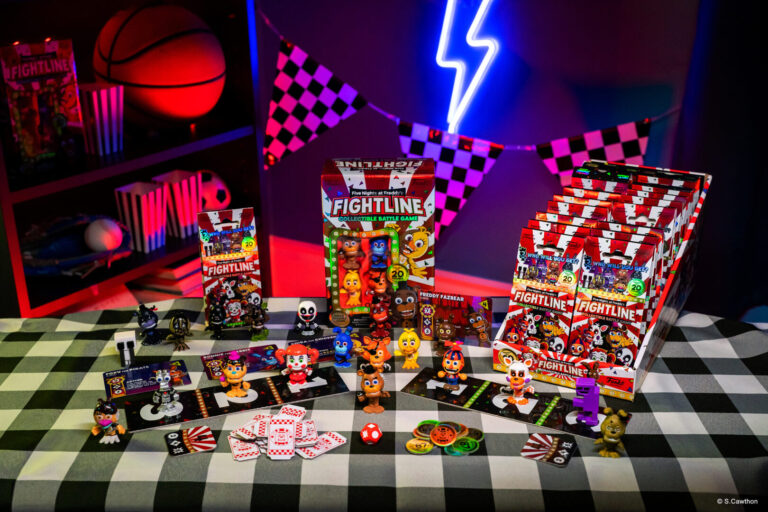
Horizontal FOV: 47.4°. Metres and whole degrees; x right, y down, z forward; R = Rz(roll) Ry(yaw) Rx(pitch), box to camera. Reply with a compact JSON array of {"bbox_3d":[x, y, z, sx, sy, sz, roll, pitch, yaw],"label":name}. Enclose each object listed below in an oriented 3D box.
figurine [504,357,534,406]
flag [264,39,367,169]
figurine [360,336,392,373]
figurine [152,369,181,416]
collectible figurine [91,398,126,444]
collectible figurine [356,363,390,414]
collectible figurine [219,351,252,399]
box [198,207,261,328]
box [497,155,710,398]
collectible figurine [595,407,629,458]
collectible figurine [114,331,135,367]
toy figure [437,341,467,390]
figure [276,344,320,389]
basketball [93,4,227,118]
[{"bbox_3d":[0.159,0.148,1.041,0.041,0.059,0.028,8,21,23],"label":"figurine"},{"bbox_3d":[-0.189,-0.291,1.891,0.225,0.260,0.013,38,29,7],"label":"flag"},{"bbox_3d":[-0.009,0.111,0.977,0.035,0.046,0.030,0,20,0],"label":"figurine"},{"bbox_3d":[-0.224,0.138,0.903,0.028,0.047,0.026,-7,21,-17],"label":"figurine"},{"bbox_3d":[-0.304,0.182,0.968,0.037,0.050,0.030,-2,20,-6],"label":"collectible figurine"},{"bbox_3d":[-0.011,0.154,1.025,0.040,0.059,0.031,1,20,4],"label":"collectible figurine"},{"bbox_3d":[-0.159,0.124,0.934,0.033,0.050,0.029,-2,20,-4],"label":"collectible figurine"},{"bbox_3d":[-0.192,0.013,1.091,0.069,0.154,0.033,-6,21,-14],"label":"box"},{"bbox_3d":[0.317,0.011,1.227,0.179,0.188,0.415,10,22,26],"label":"box"},{"bbox_3d":[0.214,0.165,0.826,0.031,0.048,0.028,5,21,16],"label":"collectible figurine"},{"bbox_3d":[-0.297,0.108,1.007,0.024,0.037,0.017,-8,22,-20],"label":"collectible figurine"},{"bbox_3d":[0.074,0.116,0.944,0.032,0.055,0.028,4,21,13],"label":"toy figure"},{"bbox_3d":[-0.095,0.117,0.959,0.048,0.045,0.028,-3,21,-6],"label":"figure"},{"bbox_3d":[-0.417,-0.351,1.632,0.239,0.239,0.239,0,20,0],"label":"basketball"}]

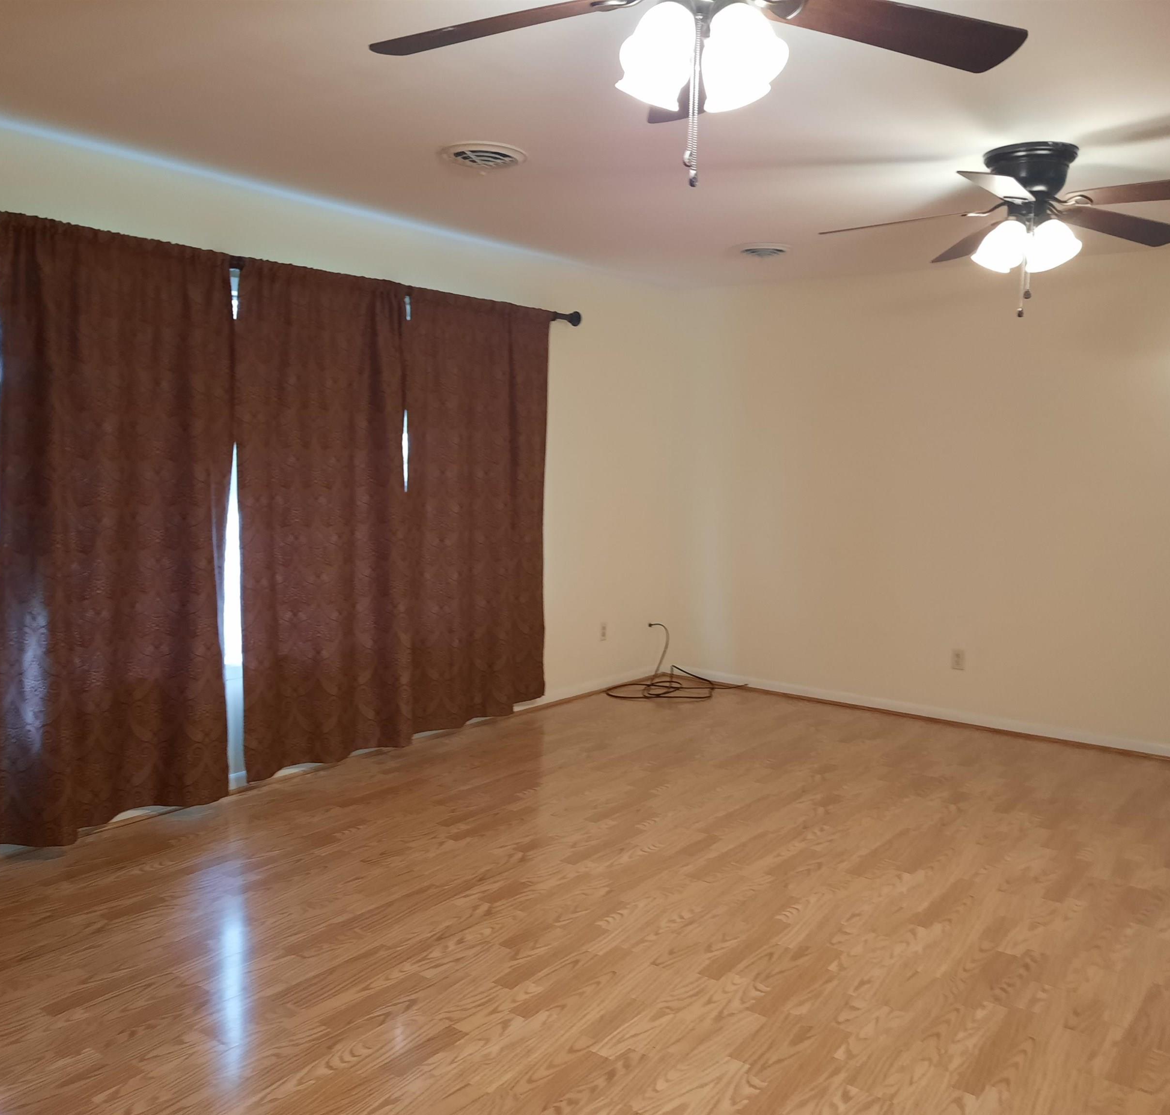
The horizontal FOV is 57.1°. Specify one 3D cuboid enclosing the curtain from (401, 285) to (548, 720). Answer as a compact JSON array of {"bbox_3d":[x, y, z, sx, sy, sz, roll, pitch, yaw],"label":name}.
[{"bbox_3d":[-0.507,-0.203,5.329,0.130,2.092,1.015,6,7,37],"label":"curtain"}]

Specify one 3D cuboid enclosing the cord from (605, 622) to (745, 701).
[{"bbox_3d":[0.527,0.634,6.474,0.610,0.335,0.670,6,7,37],"label":"cord"}]

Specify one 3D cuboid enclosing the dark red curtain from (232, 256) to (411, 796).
[{"bbox_3d":[-1.076,-0.137,4.577,0.130,2.088,0.905,6,7,37],"label":"dark red curtain"}]

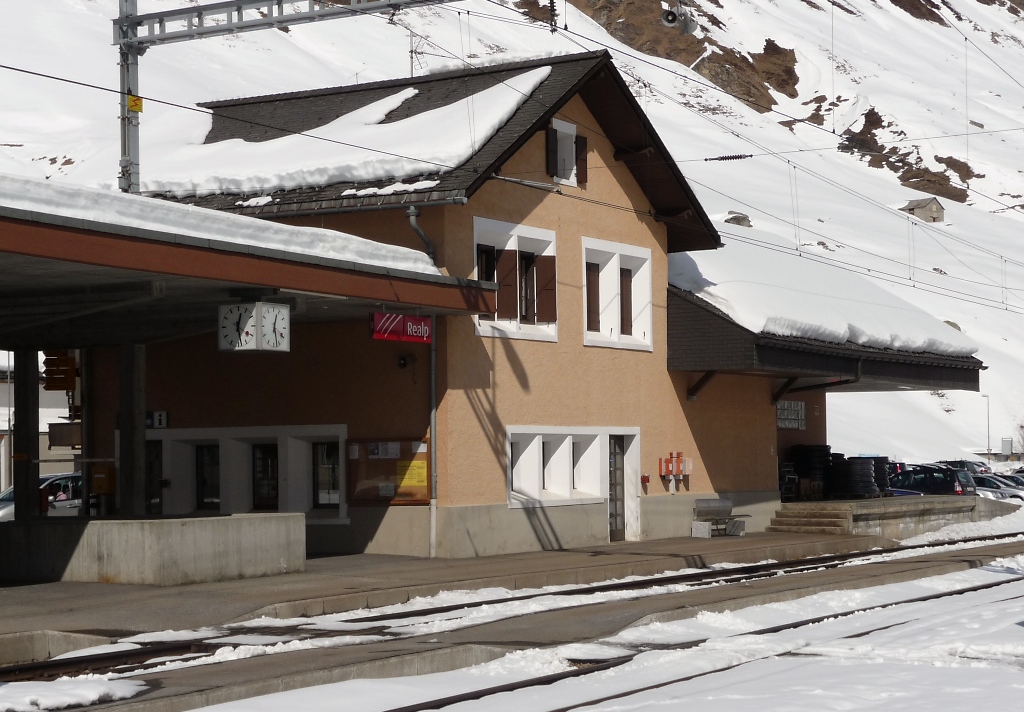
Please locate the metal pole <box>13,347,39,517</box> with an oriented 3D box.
[{"bbox_3d":[-7.655,1.508,28.923,0.300,3.211,0.220,-2,-4,32],"label":"metal pole"}]

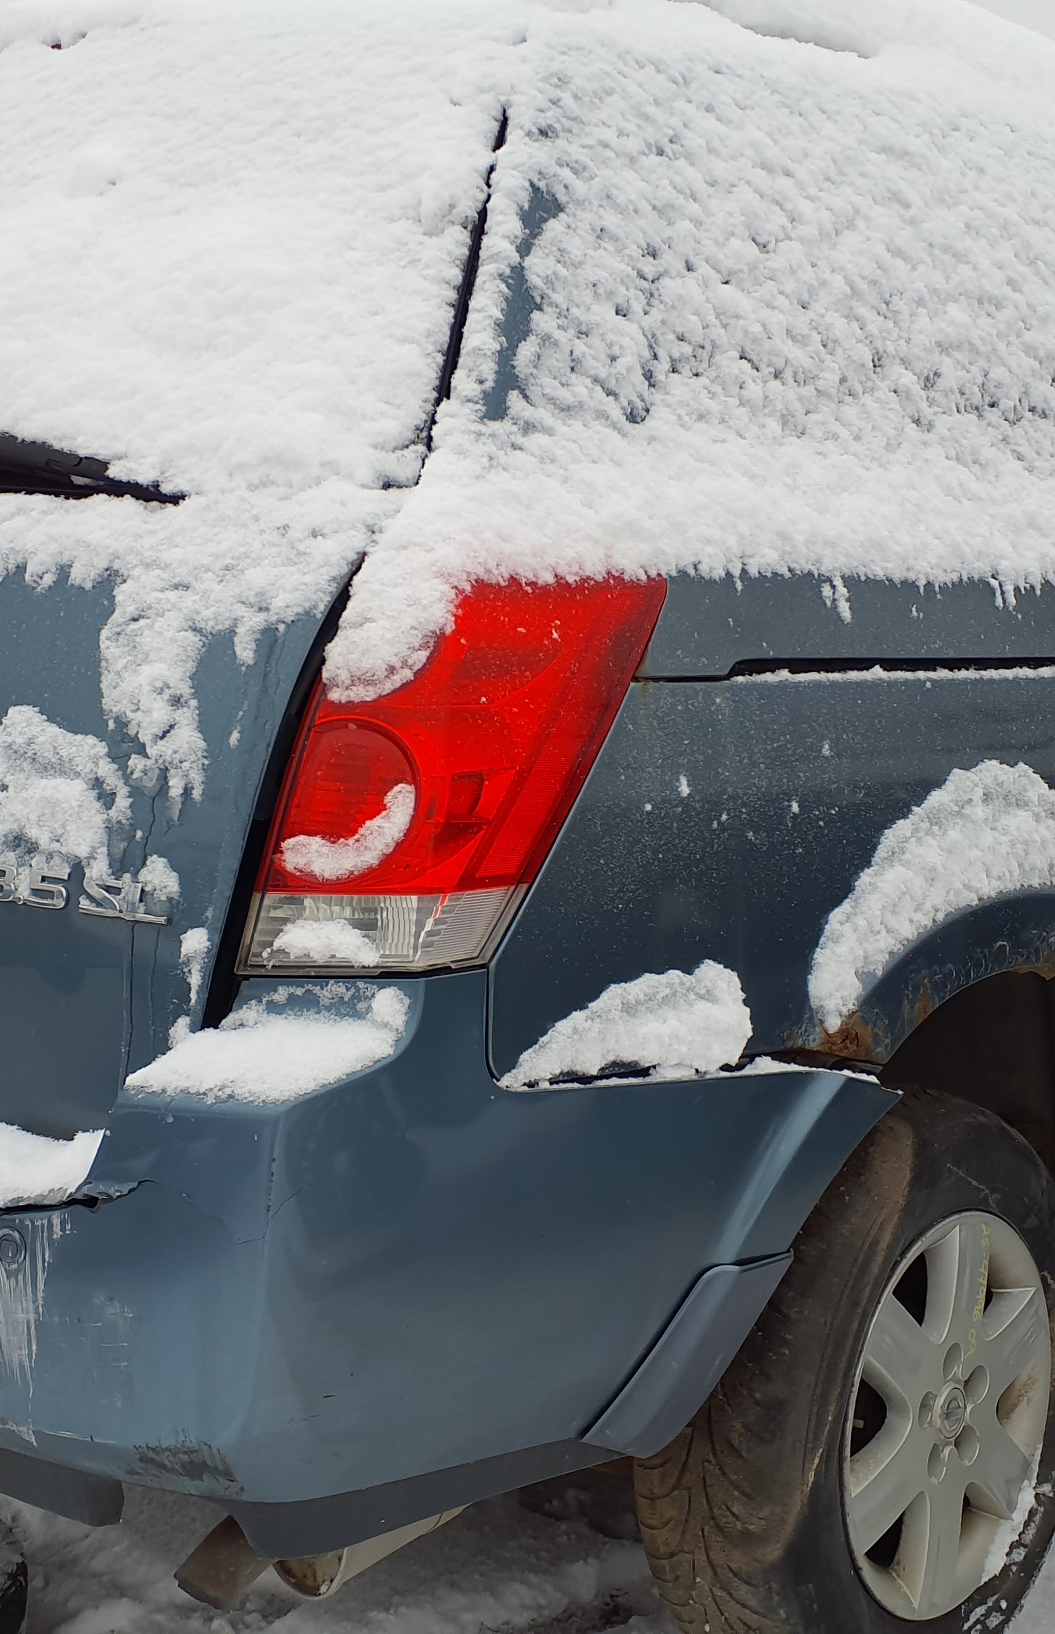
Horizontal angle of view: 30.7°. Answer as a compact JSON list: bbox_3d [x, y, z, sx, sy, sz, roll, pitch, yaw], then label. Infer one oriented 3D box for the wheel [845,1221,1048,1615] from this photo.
[{"bbox_3d":[0.415,0.664,2.208,0.175,0.445,0.445,3,6,43],"label":"wheel"}]

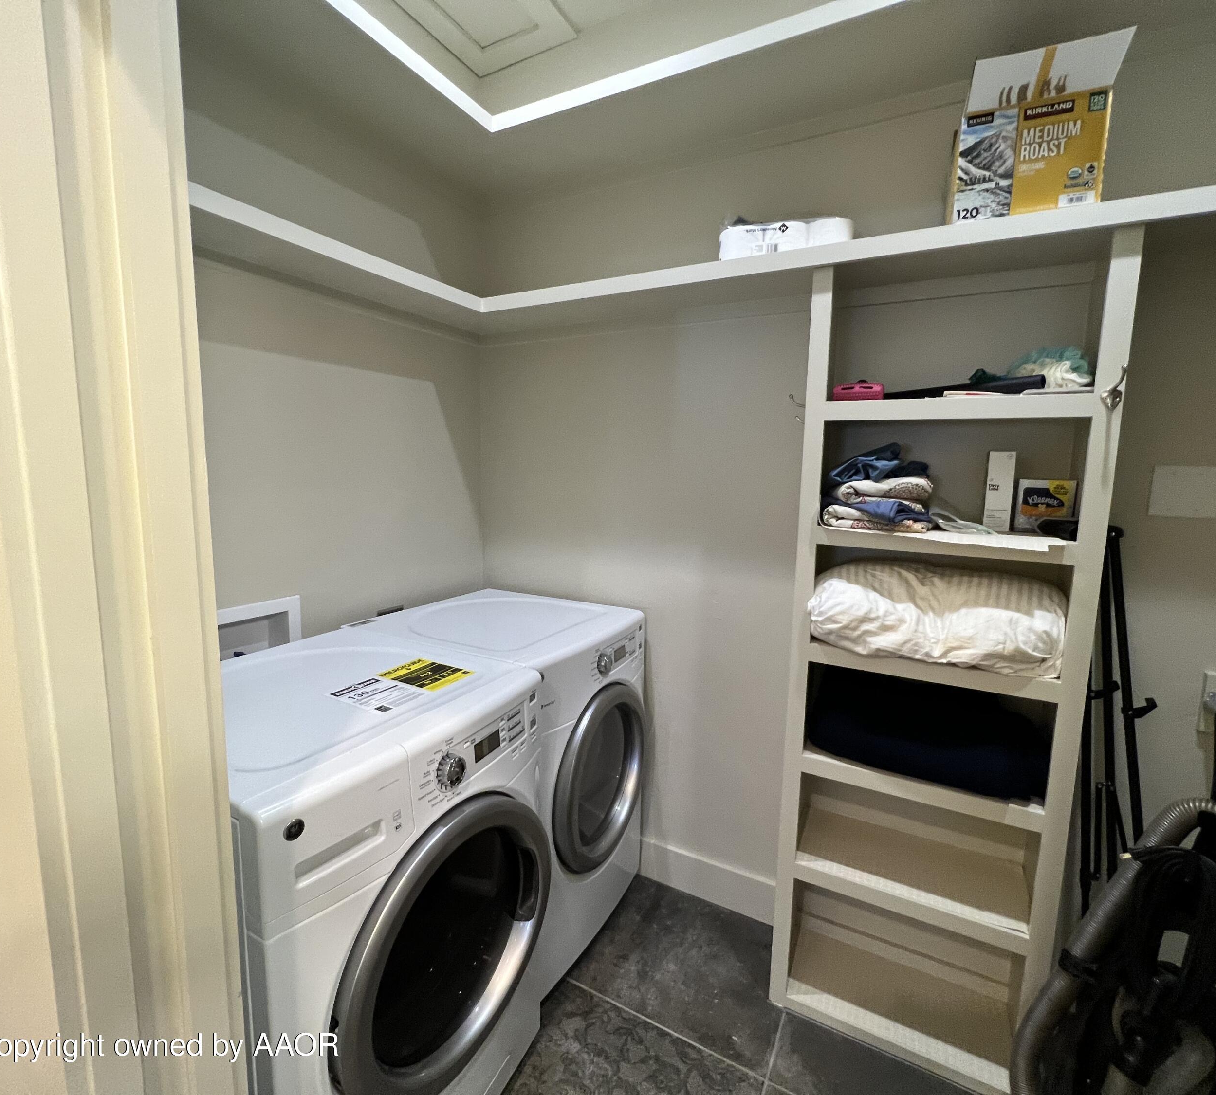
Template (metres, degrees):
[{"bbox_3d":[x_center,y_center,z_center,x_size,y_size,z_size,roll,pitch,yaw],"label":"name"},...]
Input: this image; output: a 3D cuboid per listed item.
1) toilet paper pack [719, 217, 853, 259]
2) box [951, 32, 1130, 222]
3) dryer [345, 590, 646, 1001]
[{"bbox_3d":[0.482,-0.791,1.488,0.320,0.100,0.205,3,8,19],"label":"toilet paper pack"},{"bbox_3d":[0.920,-0.852,1.206,0.260,0.305,0.225,4,8,23],"label":"box"},{"bbox_3d":[-0.339,0.751,1.898,0.790,1.020,0.686,5,9,30],"label":"dryer"}]

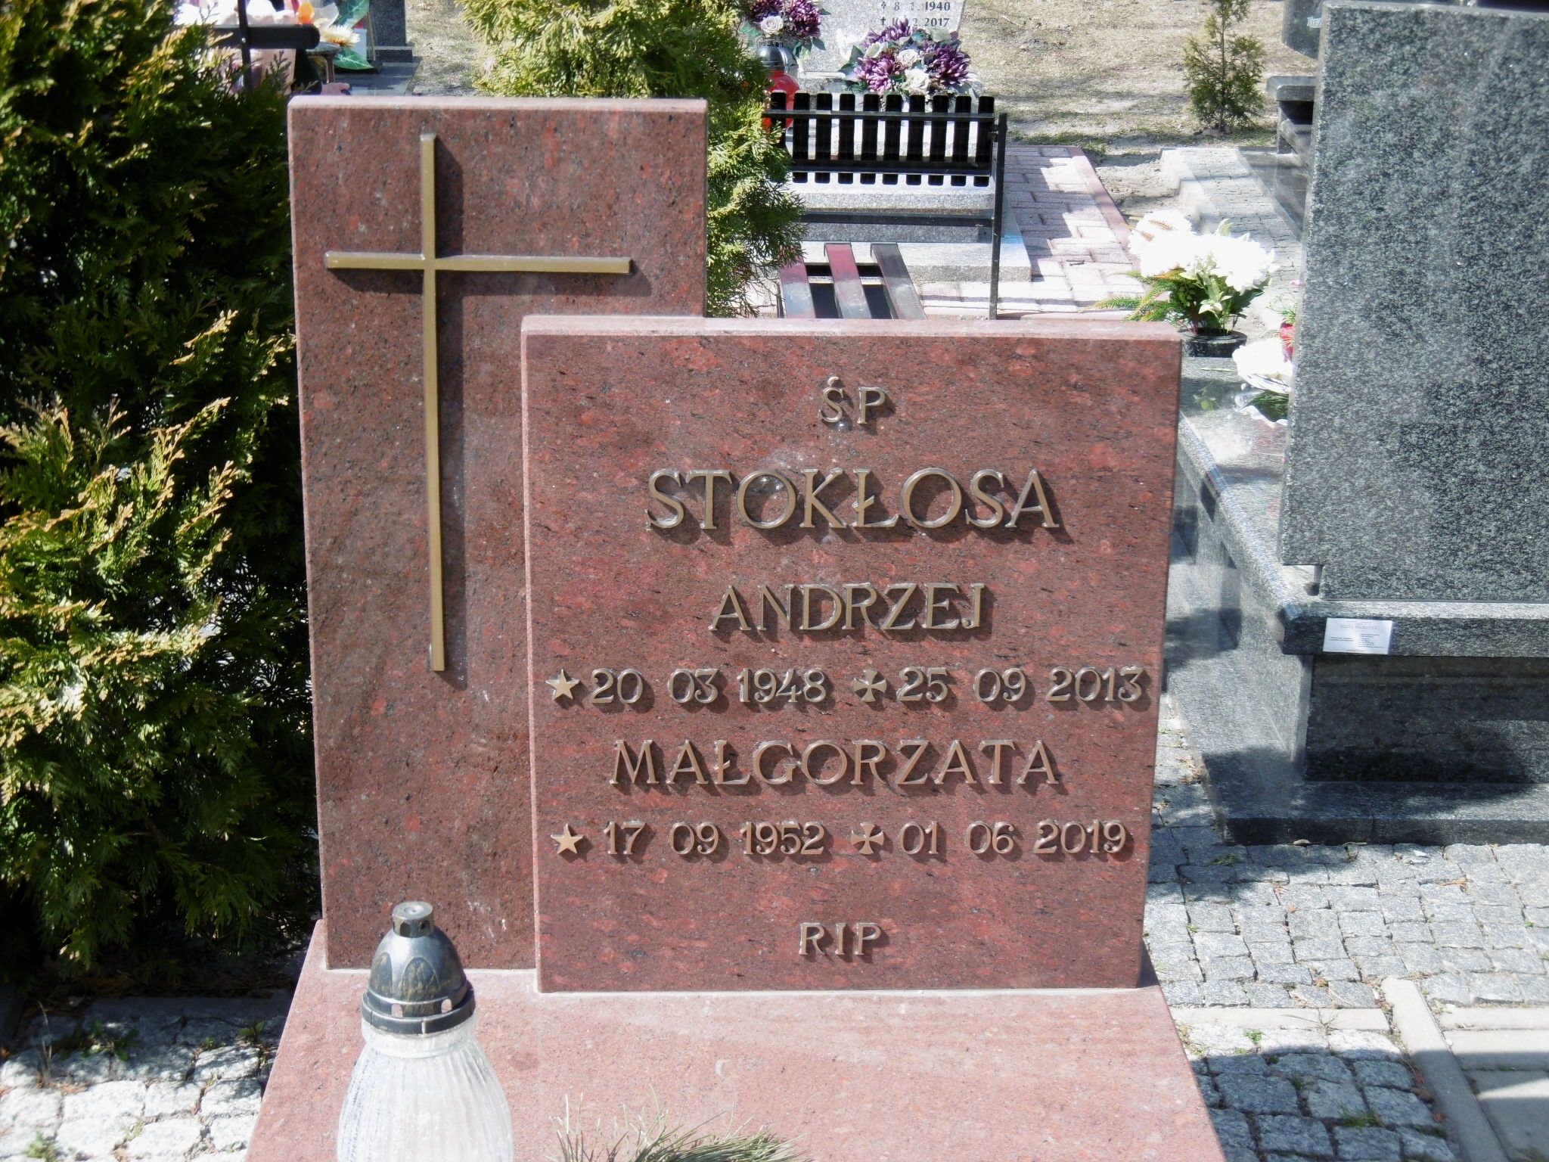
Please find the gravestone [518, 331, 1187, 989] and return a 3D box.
[{"bbox_3d":[0.063,0.077,2.356,0.555,0.625,0.054,0,21,-2],"label":"gravestone"}]

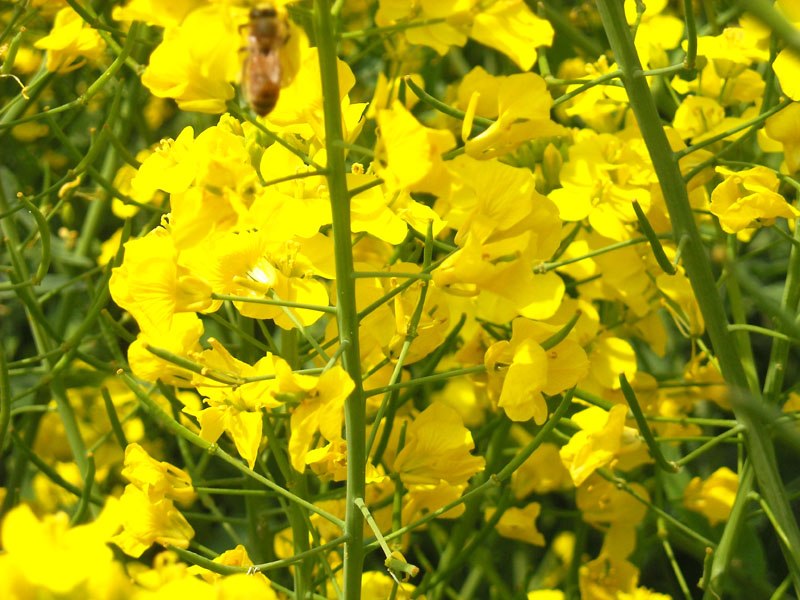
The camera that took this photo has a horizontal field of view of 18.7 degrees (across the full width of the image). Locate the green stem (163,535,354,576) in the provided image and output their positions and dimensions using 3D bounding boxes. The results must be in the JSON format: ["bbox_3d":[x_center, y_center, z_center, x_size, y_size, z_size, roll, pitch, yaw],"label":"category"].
[{"bbox_3d":[-0.018,0.032,0.307,0.023,0.005,0.003,-1,16,-17],"label":"green stem"}]

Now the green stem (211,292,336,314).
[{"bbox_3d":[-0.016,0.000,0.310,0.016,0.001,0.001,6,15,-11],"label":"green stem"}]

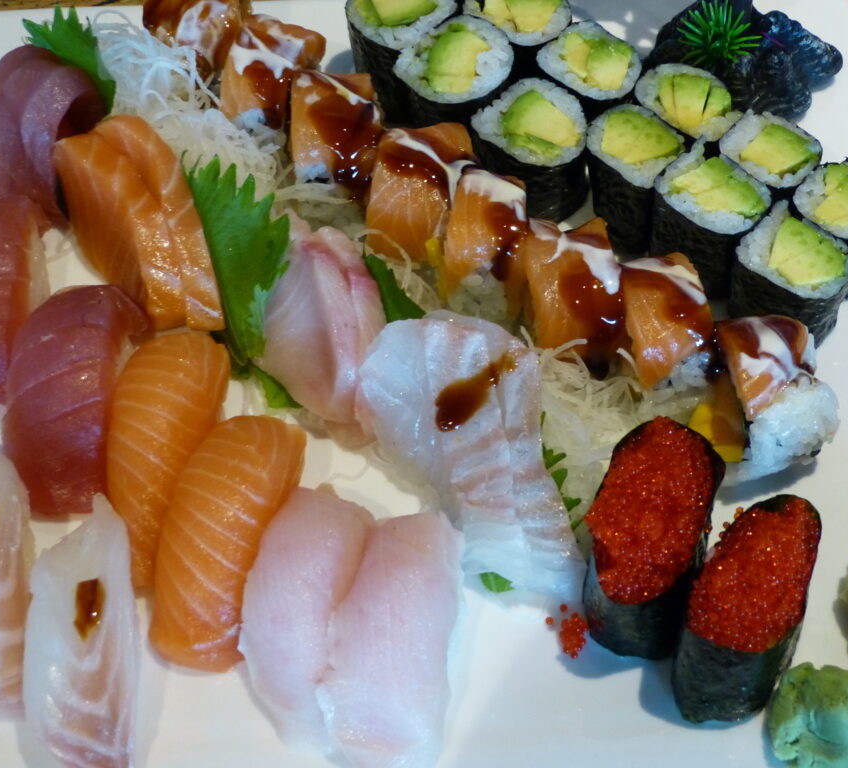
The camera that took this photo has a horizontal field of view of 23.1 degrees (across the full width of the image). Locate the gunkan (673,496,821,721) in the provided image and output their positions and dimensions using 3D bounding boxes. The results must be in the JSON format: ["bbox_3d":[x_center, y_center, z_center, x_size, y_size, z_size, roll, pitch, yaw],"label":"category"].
[{"bbox_3d":[0.075,0.051,0.476,0.028,0.030,0.046,19,53,14],"label":"gunkan"}]

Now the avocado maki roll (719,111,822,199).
[{"bbox_3d":[0.093,-0.056,0.567,0.028,0.024,0.029,0,51,0],"label":"avocado maki roll"}]

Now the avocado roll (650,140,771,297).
[{"bbox_3d":[0.076,-0.044,0.546,0.029,0.025,0.031,0,54,0],"label":"avocado roll"}]

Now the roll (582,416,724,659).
[{"bbox_3d":[0.053,0.038,0.487,0.029,0.029,0.050,11,52,8],"label":"roll"}]

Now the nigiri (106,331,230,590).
[{"bbox_3d":[-0.061,0.018,0.499,0.028,0.029,0.068,6,54,5],"label":"nigiri"}]

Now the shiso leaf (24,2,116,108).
[{"bbox_3d":[-0.097,-0.085,0.565,0.036,0.040,0.010,25,18,17],"label":"shiso leaf"}]

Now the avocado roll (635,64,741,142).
[{"bbox_3d":[0.072,-0.070,0.578,0.029,0.024,0.029,0,51,0],"label":"avocado roll"}]

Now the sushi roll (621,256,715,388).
[{"bbox_3d":[0.060,-0.013,0.518,0.023,0.034,0.036,-8,54,-6],"label":"sushi roll"}]

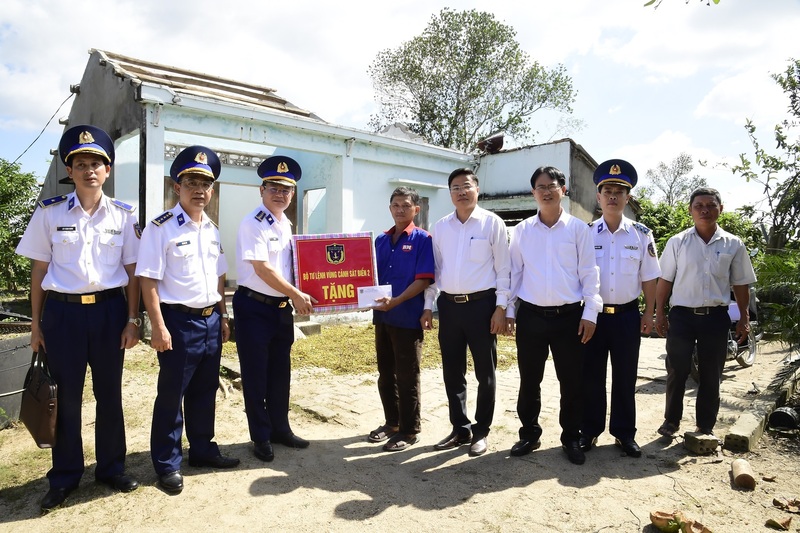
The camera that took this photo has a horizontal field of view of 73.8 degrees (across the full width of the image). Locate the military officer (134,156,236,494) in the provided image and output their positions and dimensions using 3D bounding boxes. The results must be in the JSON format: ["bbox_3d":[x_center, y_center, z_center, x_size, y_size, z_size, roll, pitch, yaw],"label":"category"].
[{"bbox_3d":[-1.125,0.239,2.860,0.370,1.770,0.520,0,-1,33],"label":"military officer"}]

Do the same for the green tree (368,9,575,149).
[{"bbox_3d":[2.420,-3.700,18.000,7.100,9.900,6.800,0,0,0],"label":"green tree"}]

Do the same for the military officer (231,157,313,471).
[{"bbox_3d":[-0.770,0.220,3.250,0.470,1.800,0.500,0,0,29],"label":"military officer"}]

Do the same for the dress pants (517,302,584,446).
[{"bbox_3d":[0.912,0.645,3.240,0.420,0.870,0.290,0,0,14],"label":"dress pants"}]

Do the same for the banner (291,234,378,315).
[{"bbox_3d":[-0.372,0.035,3.120,0.455,0.440,0.170,-3,-4,3],"label":"banner"}]

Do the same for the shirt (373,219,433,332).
[{"bbox_3d":[0.028,0.062,3.300,0.430,0.660,0.290,1,1,32],"label":"shirt"}]

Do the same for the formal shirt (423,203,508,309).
[{"bbox_3d":[0.404,-0.060,3.190,0.500,0.620,0.280,1,1,19],"label":"formal shirt"}]

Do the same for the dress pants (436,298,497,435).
[{"bbox_3d":[0.397,0.596,3.180,0.360,0.860,0.270,1,1,19],"label":"dress pants"}]

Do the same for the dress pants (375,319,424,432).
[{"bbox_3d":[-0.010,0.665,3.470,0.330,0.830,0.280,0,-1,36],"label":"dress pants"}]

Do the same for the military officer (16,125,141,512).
[{"bbox_3d":[-1.555,0.205,2.665,0.580,1.820,0.390,0,0,-27],"label":"military officer"}]

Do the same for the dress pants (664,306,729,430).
[{"bbox_3d":[1.946,0.663,3.500,0.390,0.820,0.280,1,1,26],"label":"dress pants"}]

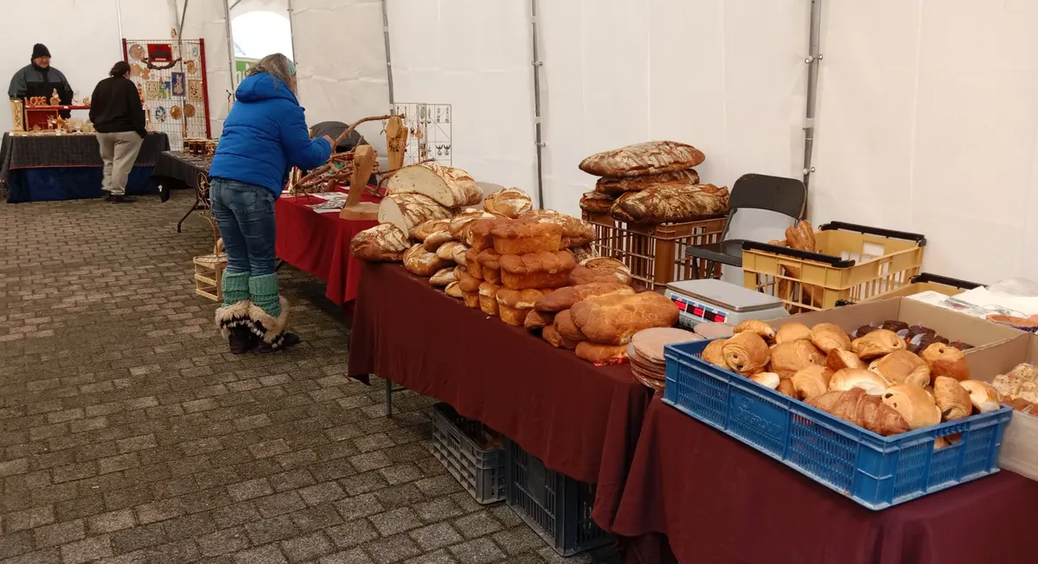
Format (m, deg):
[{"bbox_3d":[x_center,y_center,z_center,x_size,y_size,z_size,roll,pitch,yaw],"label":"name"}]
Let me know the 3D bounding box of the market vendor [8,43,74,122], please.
[{"bbox_3d":[-6.039,-2.141,10.425,0.720,1.780,0.450,-7,17,-27],"label":"market vendor"}]

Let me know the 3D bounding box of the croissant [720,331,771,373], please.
[{"bbox_3d":[0.514,0.166,1.840,0.090,0.080,0.120,10,17,32],"label":"croissant"}]

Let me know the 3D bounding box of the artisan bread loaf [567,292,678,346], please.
[{"bbox_3d":[0.292,0.100,2.229,0.312,0.135,0.183,-4,14,-20],"label":"artisan bread loaf"}]

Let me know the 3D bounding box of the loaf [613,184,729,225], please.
[{"bbox_3d":[0.692,-0.355,3.711,0.580,0.140,0.220,-7,16,-27],"label":"loaf"}]

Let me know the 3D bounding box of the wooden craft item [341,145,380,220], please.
[{"bbox_3d":[-0.887,-0.556,4.534,0.200,0.385,0.170,-8,17,-29],"label":"wooden craft item"}]

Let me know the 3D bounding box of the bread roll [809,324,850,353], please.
[{"bbox_3d":[0.732,0.137,1.900,0.098,0.062,0.080,-8,17,-29],"label":"bread roll"}]

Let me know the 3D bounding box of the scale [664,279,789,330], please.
[{"bbox_3d":[0.658,0.086,2.590,0.265,0.110,0.335,-8,16,-29],"label":"scale"}]

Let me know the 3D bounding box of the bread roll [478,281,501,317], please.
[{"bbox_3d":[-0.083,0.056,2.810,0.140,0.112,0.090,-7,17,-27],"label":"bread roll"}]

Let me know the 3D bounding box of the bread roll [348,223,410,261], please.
[{"bbox_3d":[-0.601,-0.171,3.510,0.258,0.157,0.182,-1,14,-10],"label":"bread roll"}]

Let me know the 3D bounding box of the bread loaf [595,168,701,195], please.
[{"bbox_3d":[0.624,-0.483,3.880,0.500,0.110,0.210,-9,17,-32],"label":"bread loaf"}]

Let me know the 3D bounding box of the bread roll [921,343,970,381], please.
[{"bbox_3d":[0.921,0.175,1.750,0.097,0.066,0.085,-8,17,-29],"label":"bread roll"}]

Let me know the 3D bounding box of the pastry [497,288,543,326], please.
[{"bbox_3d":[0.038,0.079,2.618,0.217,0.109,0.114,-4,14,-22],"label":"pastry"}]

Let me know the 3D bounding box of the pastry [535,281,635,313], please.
[{"bbox_3d":[0.204,0.049,2.500,0.350,0.080,0.150,-8,16,-29],"label":"pastry"}]

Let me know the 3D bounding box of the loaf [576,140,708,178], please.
[{"bbox_3d":[0.582,-0.582,3.820,0.600,0.140,0.220,-5,16,-22],"label":"loaf"}]

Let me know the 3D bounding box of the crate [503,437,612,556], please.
[{"bbox_3d":[0.316,0.668,2.972,0.600,0.360,0.400,-8,16,-29],"label":"crate"}]

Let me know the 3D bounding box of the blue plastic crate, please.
[{"bbox_3d":[0.672,0.271,1.806,0.400,0.134,0.600,-5,15,-30],"label":"blue plastic crate"}]

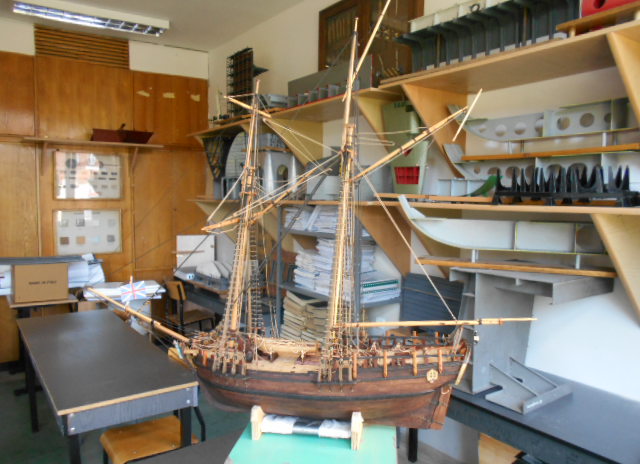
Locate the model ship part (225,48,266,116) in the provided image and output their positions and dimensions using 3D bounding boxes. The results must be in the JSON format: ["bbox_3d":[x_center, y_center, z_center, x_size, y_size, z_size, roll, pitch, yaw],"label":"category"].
[{"bbox_3d":[-0.665,-1.298,4.312,0.180,0.520,0.500,-4,6,-36],"label":"model ship part"}]

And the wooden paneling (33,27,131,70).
[{"bbox_3d":[-2.399,-1.881,4.914,0.890,0.295,0.040,-4,6,-36],"label":"wooden paneling"}]

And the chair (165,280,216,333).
[{"bbox_3d":[-1.321,0.919,4.918,0.410,0.820,0.440,4,6,41],"label":"chair"}]

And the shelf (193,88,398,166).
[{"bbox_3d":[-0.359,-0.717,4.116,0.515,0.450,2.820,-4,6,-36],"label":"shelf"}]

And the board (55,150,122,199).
[{"bbox_3d":[-2.406,-0.589,5.020,0.640,0.500,0.030,-4,6,-36],"label":"board"}]

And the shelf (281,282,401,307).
[{"bbox_3d":[0.116,0.454,3.666,0.410,0.036,0.960,-4,6,-36],"label":"shelf"}]

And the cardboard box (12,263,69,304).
[{"bbox_3d":[-2.572,0.452,4.414,0.410,0.330,0.280,-4,6,-36],"label":"cardboard box"}]

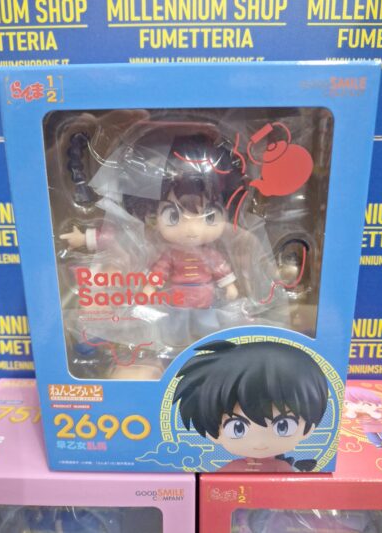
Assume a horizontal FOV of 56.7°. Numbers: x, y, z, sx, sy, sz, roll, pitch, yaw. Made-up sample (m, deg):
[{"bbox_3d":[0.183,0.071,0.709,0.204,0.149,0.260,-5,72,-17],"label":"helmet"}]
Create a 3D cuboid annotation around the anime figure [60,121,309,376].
[{"bbox_3d":[-0.003,-0.004,0.173,0.117,0.122,0.055,0,15,1],"label":"anime figure"}]

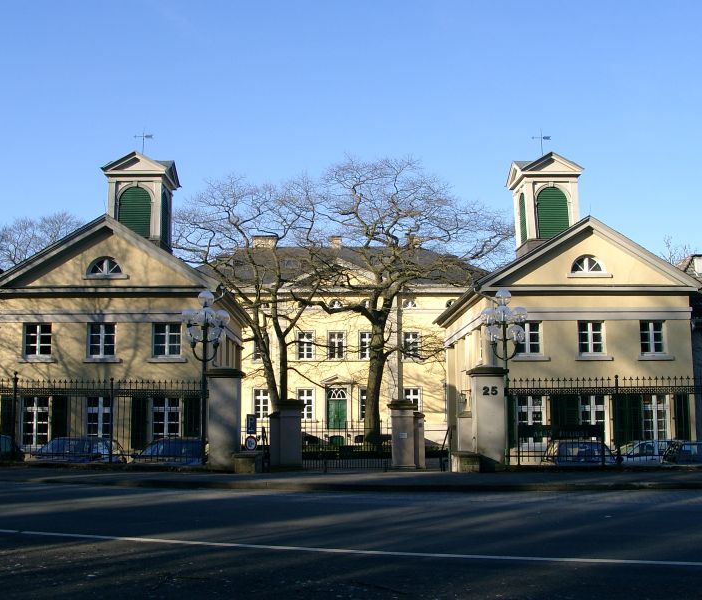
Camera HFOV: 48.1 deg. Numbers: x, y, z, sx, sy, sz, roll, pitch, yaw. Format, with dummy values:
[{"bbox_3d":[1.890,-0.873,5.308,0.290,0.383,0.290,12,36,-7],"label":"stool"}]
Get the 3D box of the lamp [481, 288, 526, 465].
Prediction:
[{"bbox_3d":[4.644,2.283,23.539,1.350,5.311,1.350,0,-9,-1],"label":"lamp"}]

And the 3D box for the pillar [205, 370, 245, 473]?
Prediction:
[{"bbox_3d":[-3.820,3.599,23.747,1.100,3.050,1.100,0,-9,-1],"label":"pillar"}]

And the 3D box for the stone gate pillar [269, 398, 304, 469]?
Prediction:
[{"bbox_3d":[-1.874,3.909,22.986,0.880,2.010,0.750,0,-9,-1],"label":"stone gate pillar"}]

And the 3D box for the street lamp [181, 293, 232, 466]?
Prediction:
[{"bbox_3d":[-4.424,2.333,24.029,1.450,5.400,1.400,0,-9,-1],"label":"street lamp"}]

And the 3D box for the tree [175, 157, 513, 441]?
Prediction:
[{"bbox_3d":[-0.707,0.233,41.446,16.800,16.000,13.000,0,-9,-1],"label":"tree"}]

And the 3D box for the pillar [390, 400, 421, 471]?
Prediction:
[{"bbox_3d":[1.621,3.947,23.064,0.860,1.966,0.750,0,-9,-1],"label":"pillar"}]

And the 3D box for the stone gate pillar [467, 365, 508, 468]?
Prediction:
[{"bbox_3d":[4.187,3.559,23.941,1.100,3.050,1.100,0,-9,-1],"label":"stone gate pillar"}]

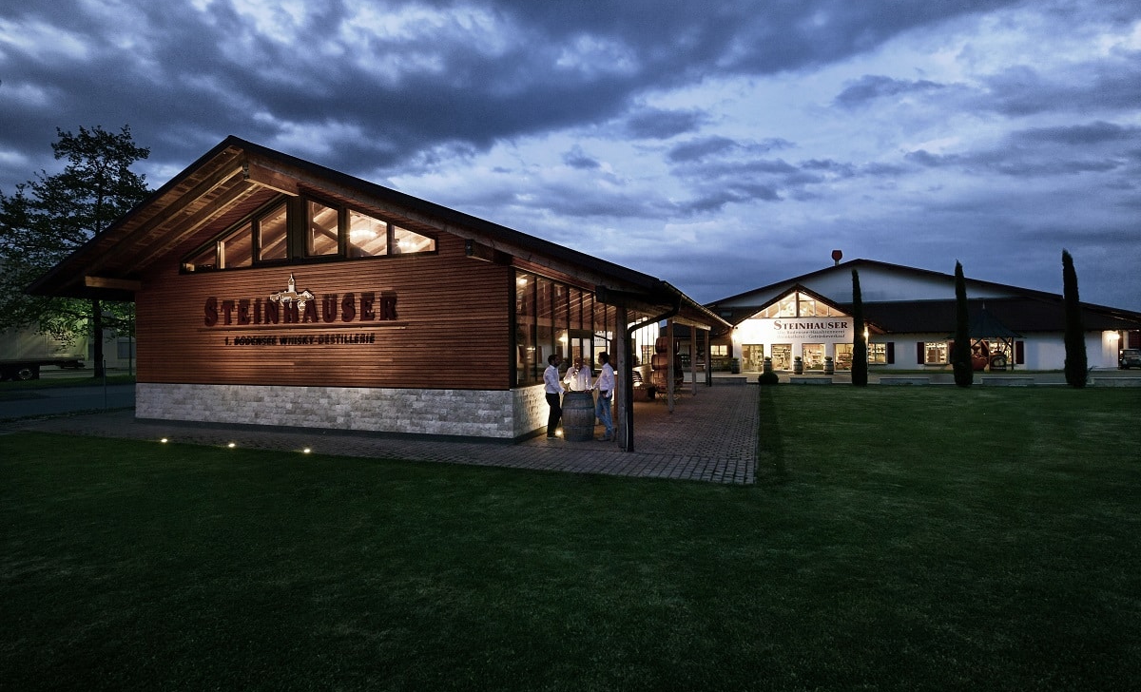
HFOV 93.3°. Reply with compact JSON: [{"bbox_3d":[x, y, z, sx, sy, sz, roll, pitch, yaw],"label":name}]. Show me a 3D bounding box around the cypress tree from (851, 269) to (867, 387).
[{"bbox_3d":[13.597,-0.851,25.300,0.680,5.530,0.680,-1,0,17],"label":"cypress tree"}]

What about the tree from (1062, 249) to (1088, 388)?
[{"bbox_3d":[21.628,-1.158,23.100,0.900,5.960,0.900,-1,0,17],"label":"tree"}]

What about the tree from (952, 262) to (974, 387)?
[{"bbox_3d":[17.704,-0.991,24.300,0.800,5.700,0.800,-1,0,17],"label":"tree"}]

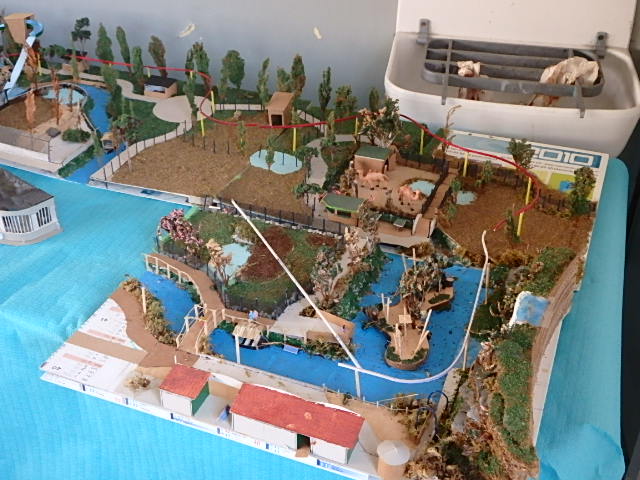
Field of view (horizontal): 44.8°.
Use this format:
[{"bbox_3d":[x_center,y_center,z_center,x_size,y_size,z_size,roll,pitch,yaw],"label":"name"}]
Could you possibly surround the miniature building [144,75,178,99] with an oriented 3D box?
[{"bbox_3d":[-0.329,-0.316,1.606,0.058,0.030,0.040,12,37,19],"label":"miniature building"}]

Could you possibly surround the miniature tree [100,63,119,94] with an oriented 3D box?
[{"bbox_3d":[-0.468,-0.357,1.717,0.034,0.071,0.034,12,37,19],"label":"miniature tree"}]

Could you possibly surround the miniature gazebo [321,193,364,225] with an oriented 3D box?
[{"bbox_3d":[0.040,-0.052,1.298,0.070,0.029,0.045,12,37,19],"label":"miniature gazebo"}]

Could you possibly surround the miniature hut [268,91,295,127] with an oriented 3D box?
[{"bbox_3d":[-0.080,-0.265,1.584,0.035,0.056,0.040,7,36,12],"label":"miniature hut"}]

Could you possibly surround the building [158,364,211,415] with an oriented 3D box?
[{"bbox_3d":[-0.166,0.187,0.959,0.050,0.034,0.046,12,37,19],"label":"building"}]

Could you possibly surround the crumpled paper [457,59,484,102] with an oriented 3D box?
[{"bbox_3d":[0.291,-0.305,1.505,0.048,0.071,0.040,12,37,19],"label":"crumpled paper"}]

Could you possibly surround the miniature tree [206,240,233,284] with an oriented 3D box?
[{"bbox_3d":[-0.147,0.030,1.144,0.039,0.078,0.039,-1,35,1],"label":"miniature tree"}]

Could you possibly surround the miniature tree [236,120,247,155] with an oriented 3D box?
[{"bbox_3d":[-0.150,-0.194,1.471,0.019,0.071,0.019,-1,35,1],"label":"miniature tree"}]

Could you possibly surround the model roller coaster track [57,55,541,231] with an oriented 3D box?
[{"bbox_3d":[-0.091,-0.250,1.563,1.162,0.056,0.235,25,43,33],"label":"model roller coaster track"}]

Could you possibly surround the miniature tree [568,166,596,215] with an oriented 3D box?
[{"bbox_3d":[0.436,-0.080,1.274,0.043,0.088,0.043,12,37,19],"label":"miniature tree"}]

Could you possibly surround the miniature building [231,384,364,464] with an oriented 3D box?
[{"bbox_3d":[-0.027,0.217,0.911,0.152,0.034,0.046,12,37,19],"label":"miniature building"}]

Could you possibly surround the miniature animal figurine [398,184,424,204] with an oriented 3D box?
[{"bbox_3d":[0.153,-0.077,1.321,0.019,0.039,0.047,-22,40,-27],"label":"miniature animal figurine"}]

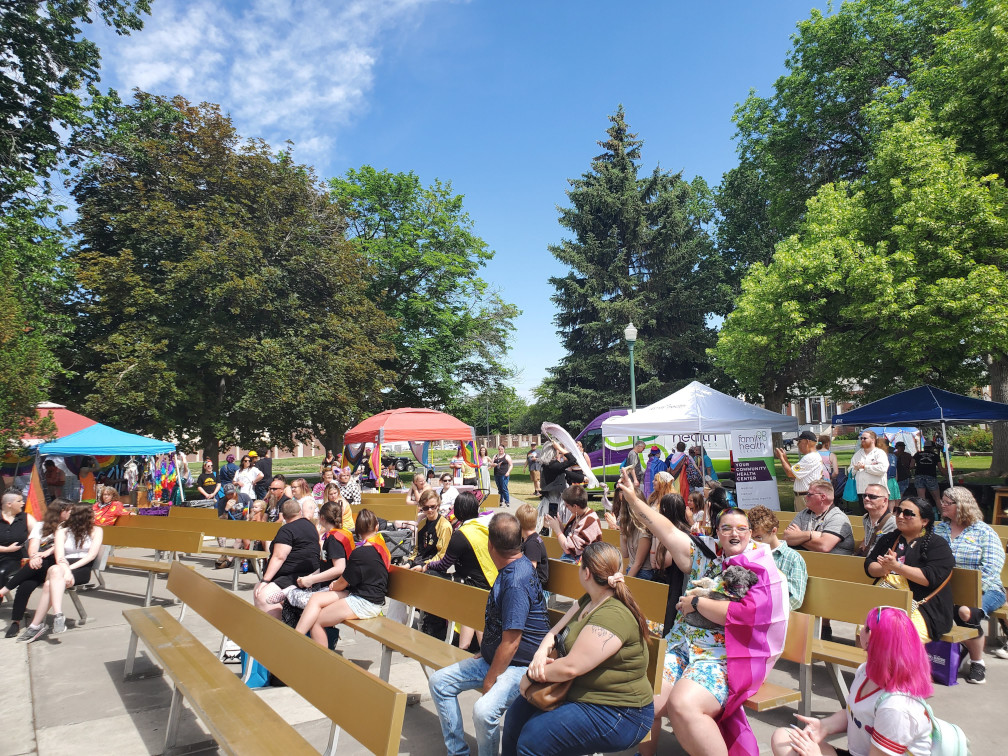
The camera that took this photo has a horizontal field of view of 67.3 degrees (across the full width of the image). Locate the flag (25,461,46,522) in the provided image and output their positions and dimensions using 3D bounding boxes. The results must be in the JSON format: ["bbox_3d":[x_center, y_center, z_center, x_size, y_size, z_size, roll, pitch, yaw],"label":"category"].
[{"bbox_3d":[-10.884,2.639,17.600,0.520,1.400,0.150,2,-6,-36],"label":"flag"}]

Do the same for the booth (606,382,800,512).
[{"bbox_3d":[4.407,1.587,17.131,3.050,3.030,3.050,2,-6,-32],"label":"booth"}]

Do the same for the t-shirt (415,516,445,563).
[{"bbox_3d":[-0.748,1.610,7.500,0.380,0.520,0.240,-5,-6,30],"label":"t-shirt"}]

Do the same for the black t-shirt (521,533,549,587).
[{"bbox_3d":[0.215,1.320,5.520,0.220,0.430,0.360,-4,-6,24],"label":"black t-shirt"}]

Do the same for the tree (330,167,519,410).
[{"bbox_3d":[-4.472,-2.566,37.000,11.000,15.500,10.500,-1,-5,0],"label":"tree"}]

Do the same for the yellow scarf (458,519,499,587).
[{"bbox_3d":[-0.224,1.533,6.650,0.380,0.600,0.290,2,-7,-41],"label":"yellow scarf"}]

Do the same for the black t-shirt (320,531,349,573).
[{"bbox_3d":[-1.480,1.594,6.650,0.260,0.480,0.400,1,-5,-22],"label":"black t-shirt"}]

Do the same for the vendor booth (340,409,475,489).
[{"bbox_3d":[-2.392,2.151,19.194,2.950,2.780,2.950,1,-6,-32],"label":"vendor booth"}]

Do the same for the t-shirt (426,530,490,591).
[{"bbox_3d":[-0.348,1.482,6.200,0.460,0.540,0.460,-1,-5,-3],"label":"t-shirt"}]

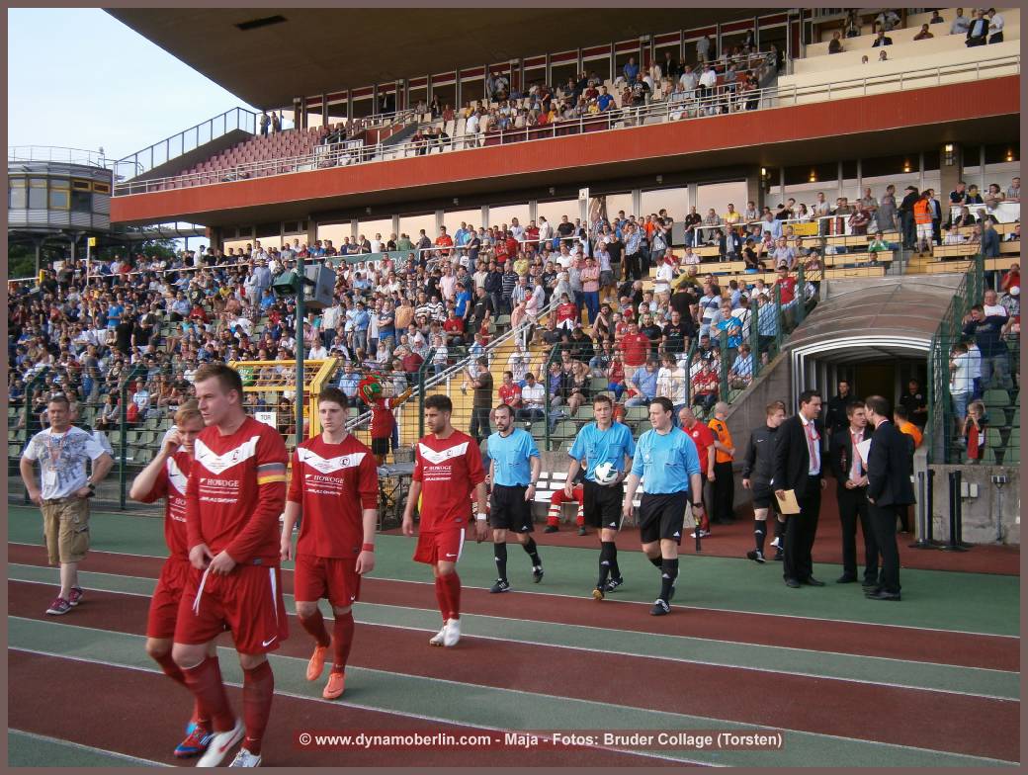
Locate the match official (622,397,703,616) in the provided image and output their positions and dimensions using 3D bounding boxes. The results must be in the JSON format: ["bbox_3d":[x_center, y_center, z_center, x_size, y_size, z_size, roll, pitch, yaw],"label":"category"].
[{"bbox_3d":[1.309,1.001,9.431,0.620,1.828,0.580,0,-1,25],"label":"match official"}]

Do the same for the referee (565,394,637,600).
[{"bbox_3d":[0.831,0.997,9.953,0.600,1.857,0.550,0,-1,16],"label":"referee"}]

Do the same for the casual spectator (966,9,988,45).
[{"bbox_3d":[12.994,-9.720,29.973,0.560,1.740,0.420,-1,-2,29],"label":"casual spectator"}]

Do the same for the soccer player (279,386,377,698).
[{"bbox_3d":[-1.084,0.898,6.386,0.540,1.790,0.520,0,-2,14],"label":"soccer player"}]

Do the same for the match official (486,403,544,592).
[{"bbox_3d":[0.006,1.049,10.330,0.490,1.765,0.550,-1,-1,31],"label":"match official"}]

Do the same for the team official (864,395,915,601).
[{"bbox_3d":[3.480,1.007,10.003,0.430,1.847,0.500,-1,-2,42],"label":"team official"}]

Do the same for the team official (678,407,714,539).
[{"bbox_3d":[2.544,1.155,14.871,0.420,1.747,0.480,1,-2,-41],"label":"team official"}]

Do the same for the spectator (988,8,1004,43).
[{"bbox_3d":[13.945,-10.136,30.983,0.450,1.700,0.480,1,-1,-28],"label":"spectator"}]

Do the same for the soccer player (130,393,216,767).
[{"bbox_3d":[-1.596,0.910,5.242,0.560,1.690,0.550,0,-2,20],"label":"soccer player"}]

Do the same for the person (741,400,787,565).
[{"bbox_3d":[2.935,1.083,12.408,0.570,1.834,0.480,0,-2,9],"label":"person"}]

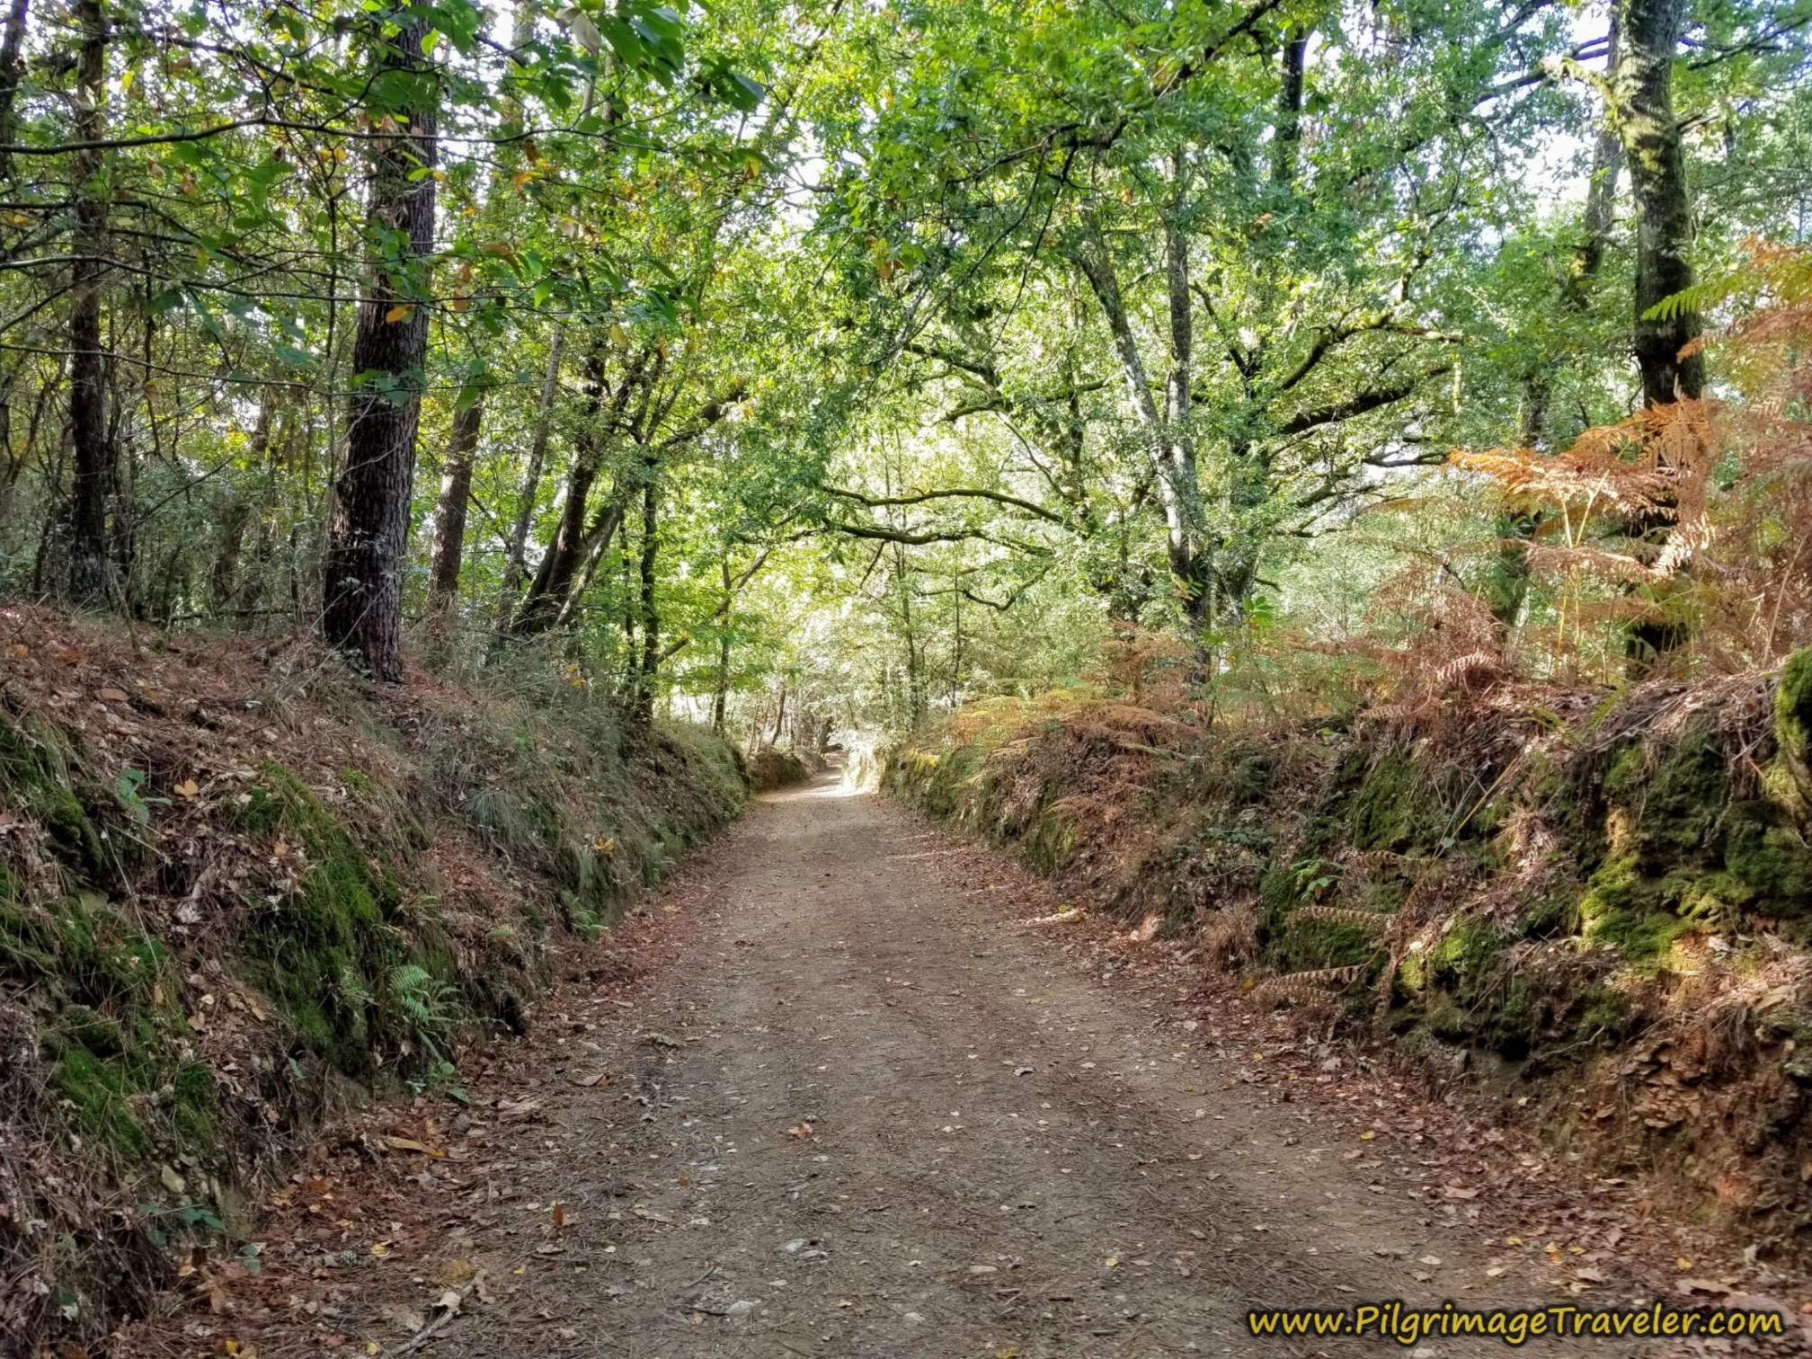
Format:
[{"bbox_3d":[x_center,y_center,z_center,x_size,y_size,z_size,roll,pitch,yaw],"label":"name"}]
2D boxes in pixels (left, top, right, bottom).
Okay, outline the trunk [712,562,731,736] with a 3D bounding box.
[{"bbox_3d":[-4.210,-0.797,31.079,0.240,3.952,0.220,2,-2,-8],"label":"trunk"}]

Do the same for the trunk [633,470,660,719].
[{"bbox_3d":[-3.816,-1.218,20.073,0.250,3.666,0.230,1,-2,-11],"label":"trunk"}]

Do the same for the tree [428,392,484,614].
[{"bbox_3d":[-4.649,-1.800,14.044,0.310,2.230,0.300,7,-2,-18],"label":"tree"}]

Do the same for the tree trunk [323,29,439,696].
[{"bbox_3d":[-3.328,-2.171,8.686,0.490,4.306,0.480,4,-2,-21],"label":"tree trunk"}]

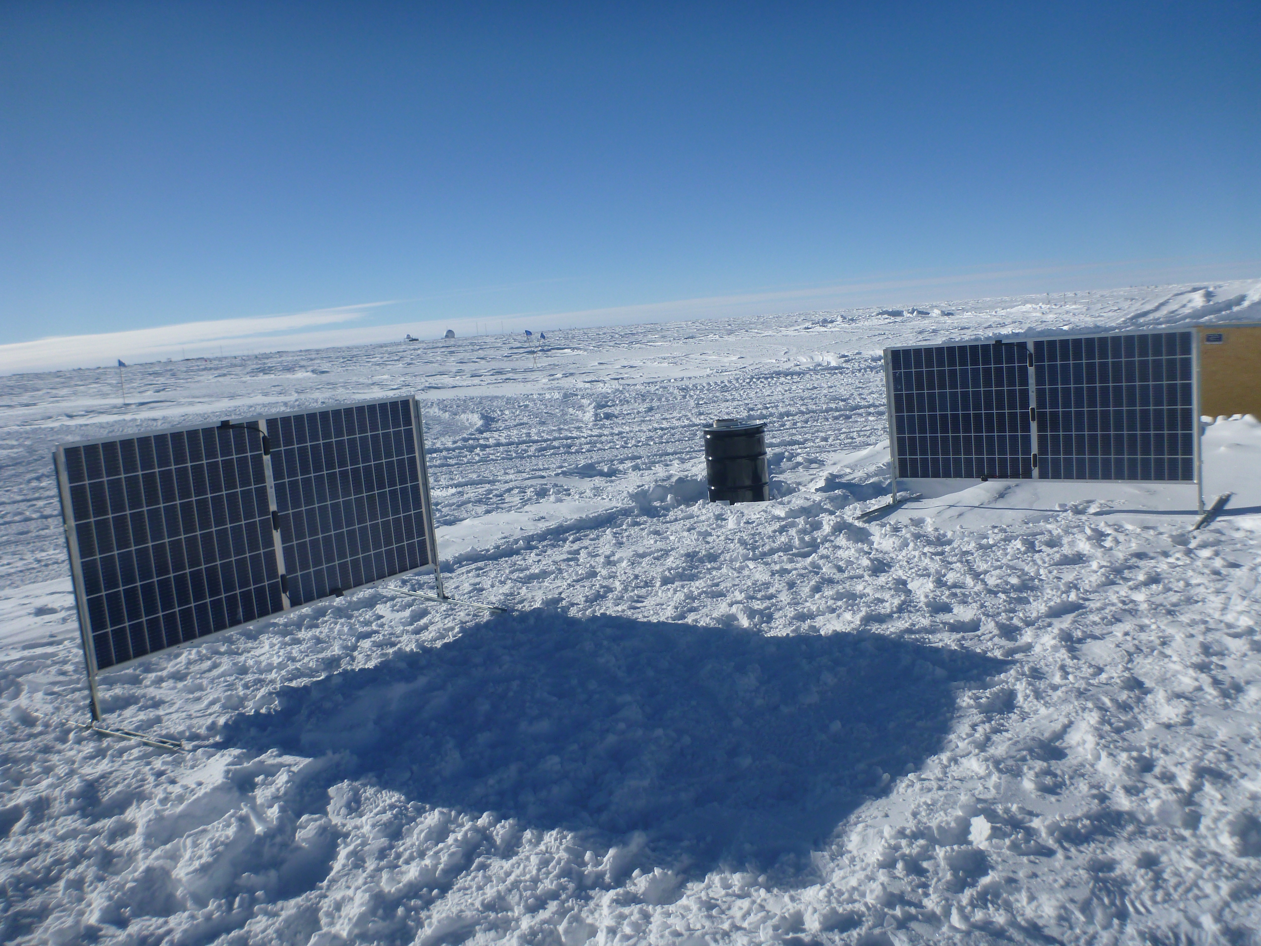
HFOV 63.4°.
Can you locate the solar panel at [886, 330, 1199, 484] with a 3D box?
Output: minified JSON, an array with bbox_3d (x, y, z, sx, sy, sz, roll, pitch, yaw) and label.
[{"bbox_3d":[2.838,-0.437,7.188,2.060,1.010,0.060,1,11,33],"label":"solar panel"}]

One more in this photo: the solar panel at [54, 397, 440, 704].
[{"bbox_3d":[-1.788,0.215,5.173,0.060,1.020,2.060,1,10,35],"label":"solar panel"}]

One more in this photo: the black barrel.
[{"bbox_3d":[1.025,0.000,9.740,0.590,0.860,0.590,-4,8,6],"label":"black barrel"}]

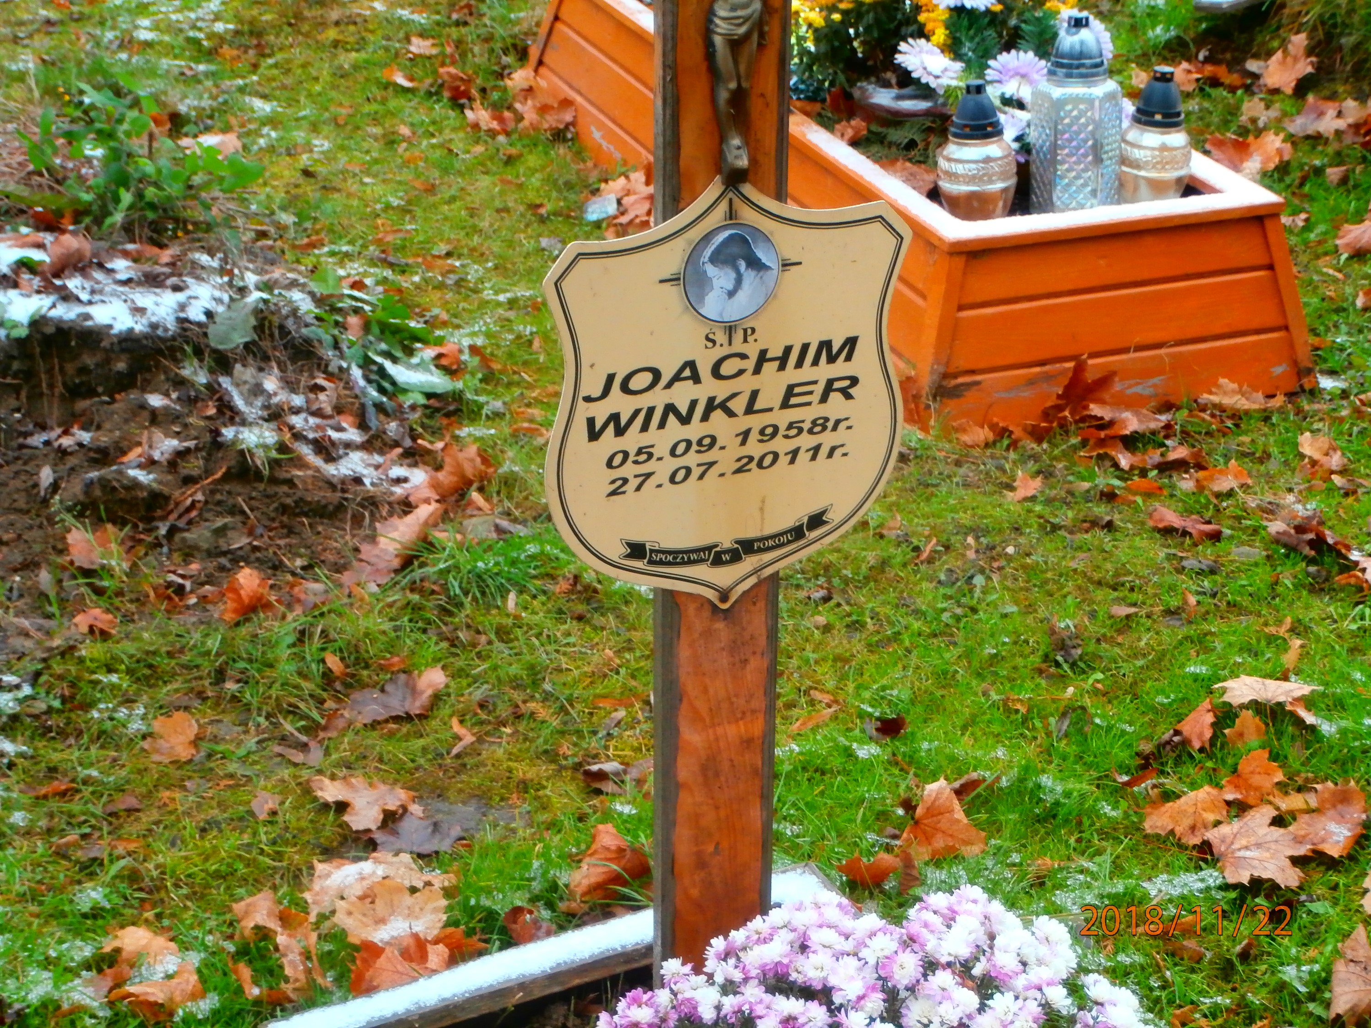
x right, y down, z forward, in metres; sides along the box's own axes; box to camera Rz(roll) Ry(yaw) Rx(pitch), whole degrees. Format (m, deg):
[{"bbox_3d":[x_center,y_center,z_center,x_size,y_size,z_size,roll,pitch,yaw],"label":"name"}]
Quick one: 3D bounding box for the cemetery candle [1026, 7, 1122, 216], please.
[{"bbox_3d":[0.542,-0.551,3.720,0.125,0.275,0.114,4,25,8],"label":"cemetery candle"}]

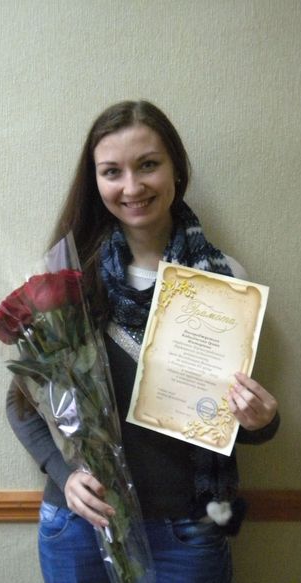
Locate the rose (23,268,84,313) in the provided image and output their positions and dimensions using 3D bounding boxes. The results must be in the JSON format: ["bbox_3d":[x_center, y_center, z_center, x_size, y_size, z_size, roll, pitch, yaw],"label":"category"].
[{"bbox_3d":[-0.166,-0.002,1.480,0.097,0.077,0.090,-11,6,6],"label":"rose"}]

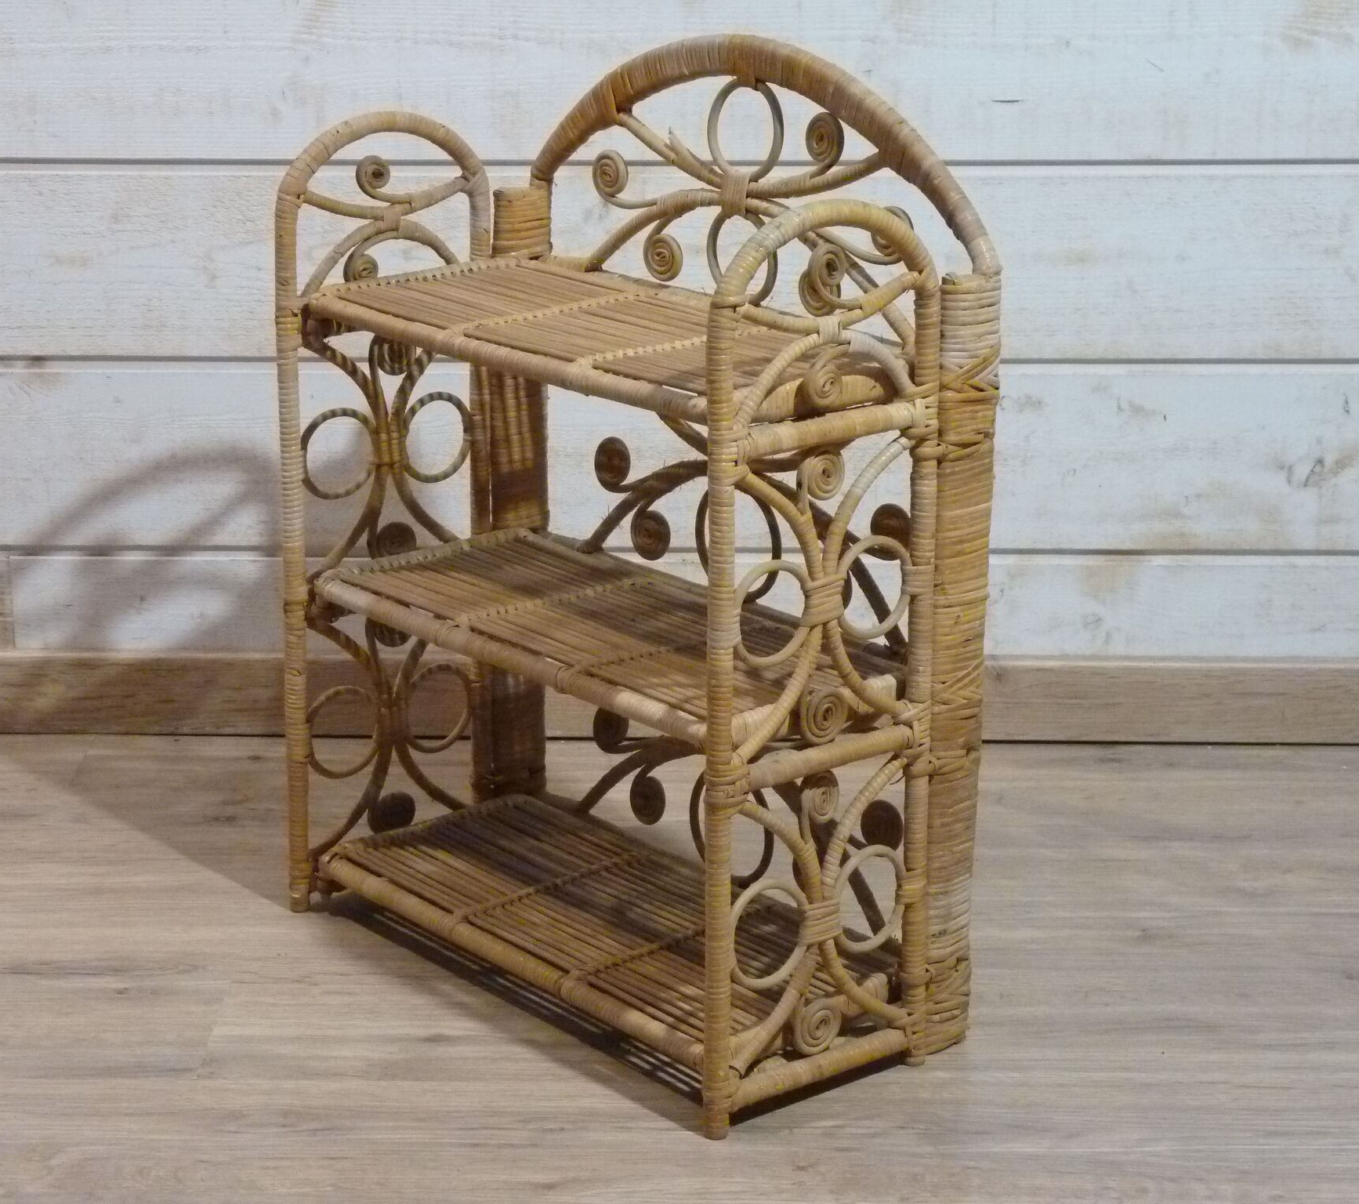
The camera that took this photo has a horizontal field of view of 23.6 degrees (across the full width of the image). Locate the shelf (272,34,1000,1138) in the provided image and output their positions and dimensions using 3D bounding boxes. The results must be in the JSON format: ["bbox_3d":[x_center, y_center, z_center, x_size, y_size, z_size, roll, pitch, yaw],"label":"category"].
[{"bbox_3d":[-0.039,-0.048,2.100,0.223,0.616,0.479,-12,21,-37],"label":"shelf"}]

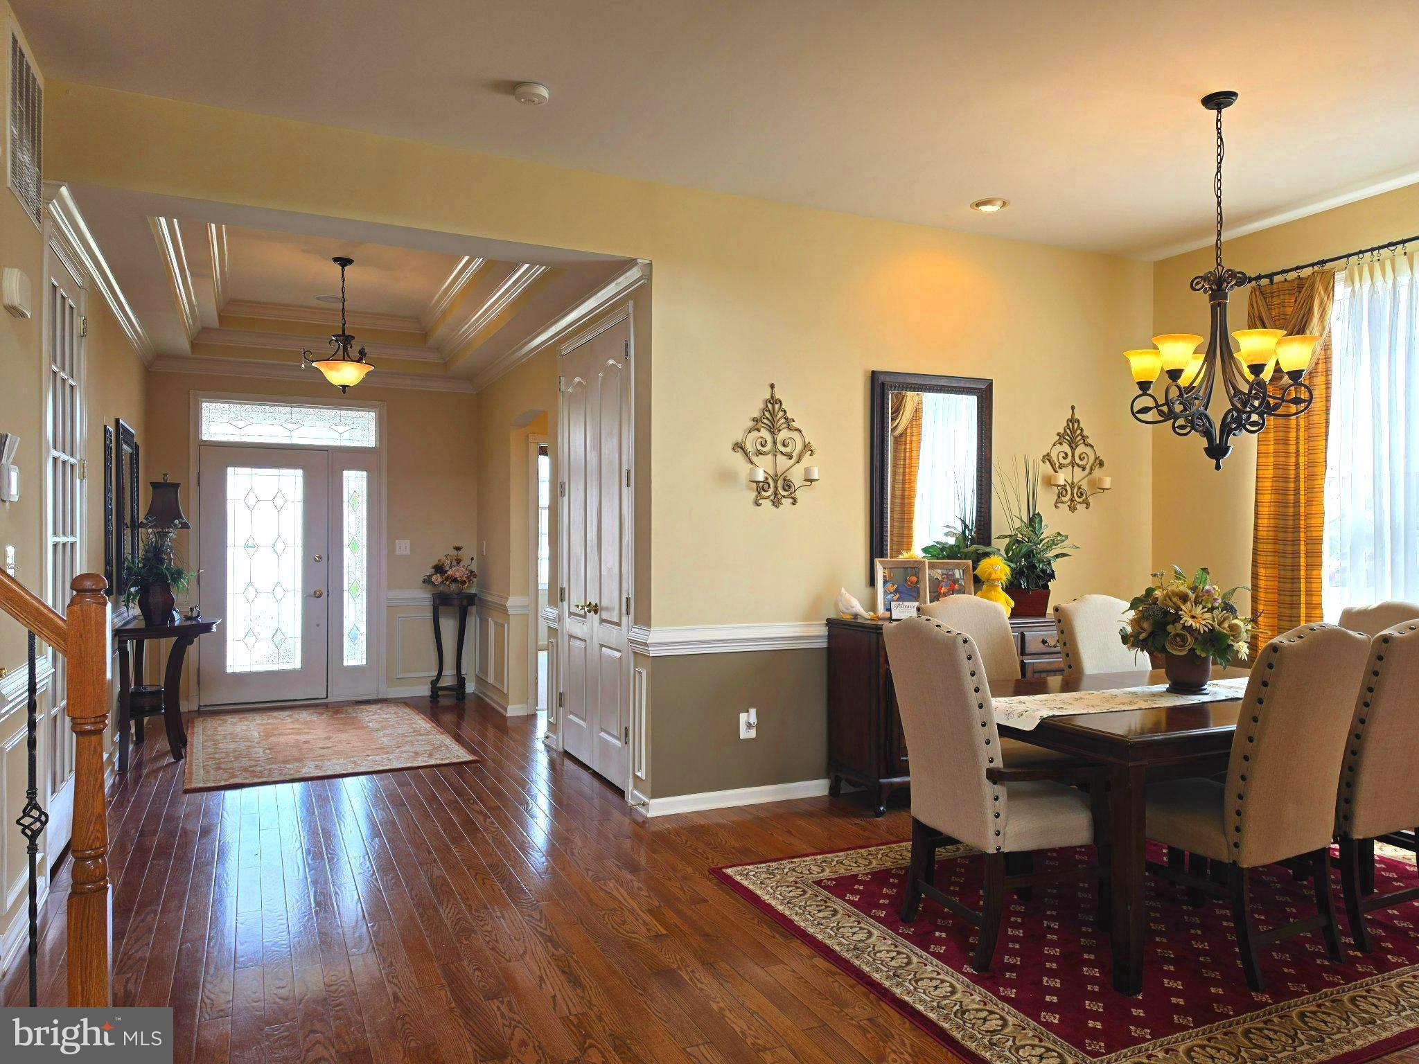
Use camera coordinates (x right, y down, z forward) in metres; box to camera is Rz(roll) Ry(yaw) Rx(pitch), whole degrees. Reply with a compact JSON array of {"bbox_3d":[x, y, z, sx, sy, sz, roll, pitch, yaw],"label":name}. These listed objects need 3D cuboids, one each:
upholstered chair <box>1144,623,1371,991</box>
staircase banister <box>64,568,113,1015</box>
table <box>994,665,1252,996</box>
[{"bbox_3d":[1.716,0.818,3.098,0.510,1.100,0.630,0,0,-25],"label":"upholstered chair"},{"bbox_3d":[-1.549,0.677,2.358,0.085,1.140,0.085,0,0,-26],"label":"staircase banister"},{"bbox_3d":[1.780,0.985,3.595,1.750,0.760,1.050,0,0,-25],"label":"table"}]

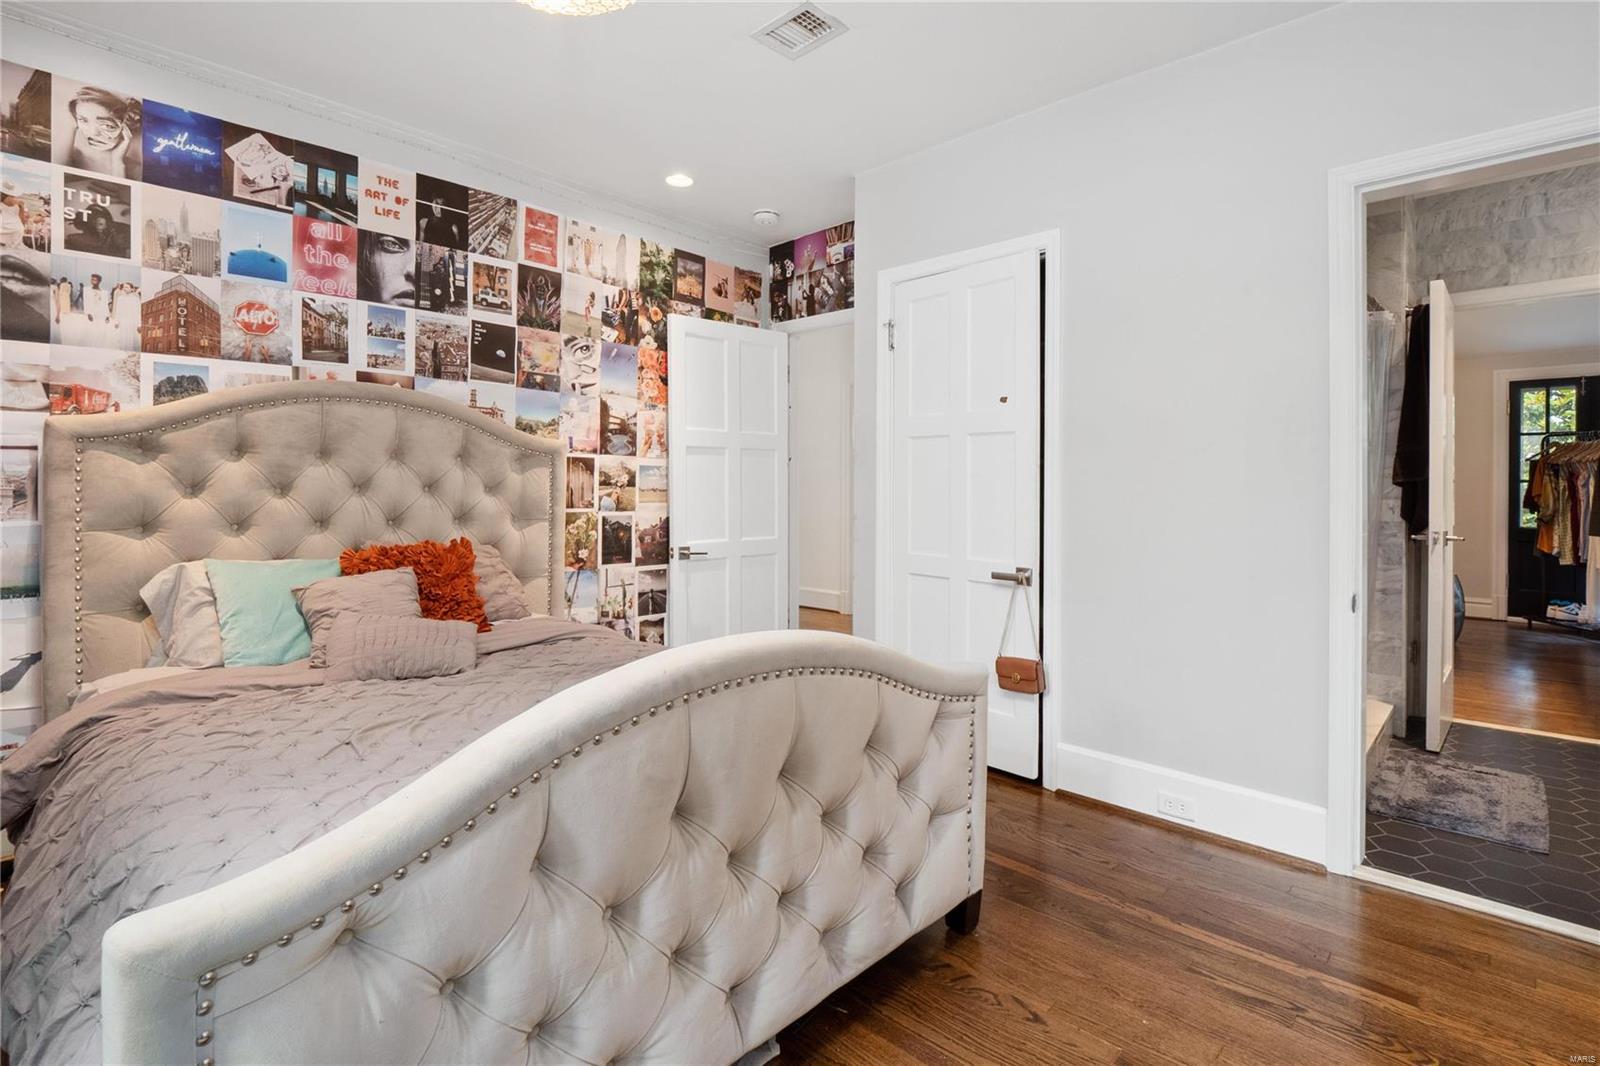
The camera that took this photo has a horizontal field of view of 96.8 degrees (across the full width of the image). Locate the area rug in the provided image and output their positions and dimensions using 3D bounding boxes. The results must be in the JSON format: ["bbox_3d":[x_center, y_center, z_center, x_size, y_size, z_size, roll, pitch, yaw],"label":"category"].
[{"bbox_3d":[2.437,0.950,2.649,0.453,0.024,0.797,4,7,42],"label":"area rug"}]

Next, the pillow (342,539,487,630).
[{"bbox_3d":[-1.389,0.216,2.597,0.455,0.370,0.150,-4,-22,-48],"label":"pillow"}]

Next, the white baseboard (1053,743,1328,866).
[{"bbox_3d":[1.277,0.892,2.413,0.824,0.155,0.020,4,3,42],"label":"white baseboard"}]

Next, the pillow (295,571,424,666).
[{"bbox_3d":[-1.381,0.265,2.293,0.130,0.310,0.360,-36,-16,34],"label":"pillow"}]

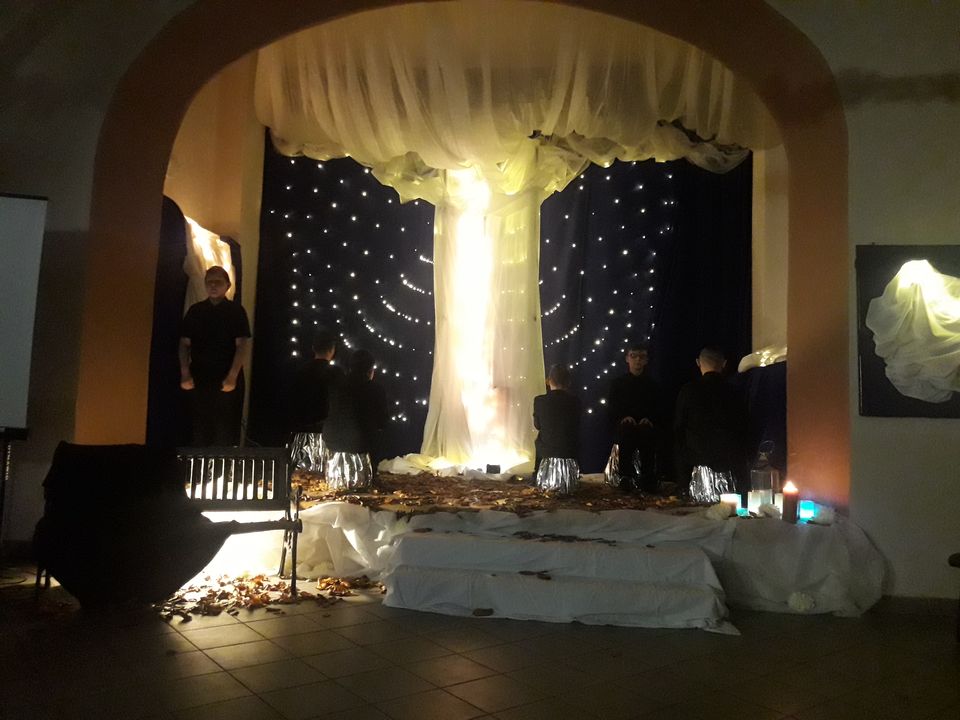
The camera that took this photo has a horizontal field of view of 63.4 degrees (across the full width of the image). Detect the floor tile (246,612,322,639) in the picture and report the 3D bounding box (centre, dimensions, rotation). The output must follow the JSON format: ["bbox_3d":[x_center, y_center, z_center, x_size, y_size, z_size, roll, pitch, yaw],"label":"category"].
[{"bbox_3d":[-0.939,1.301,3.775,0.310,0.010,0.310,5,-5,-38],"label":"floor tile"}]

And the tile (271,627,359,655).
[{"bbox_3d":[-0.749,1.292,3.530,0.310,0.010,0.310,5,-5,-38],"label":"tile"}]

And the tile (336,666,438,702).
[{"bbox_3d":[-0.369,1.273,3.040,0.310,0.010,0.310,5,-5,-38],"label":"tile"}]

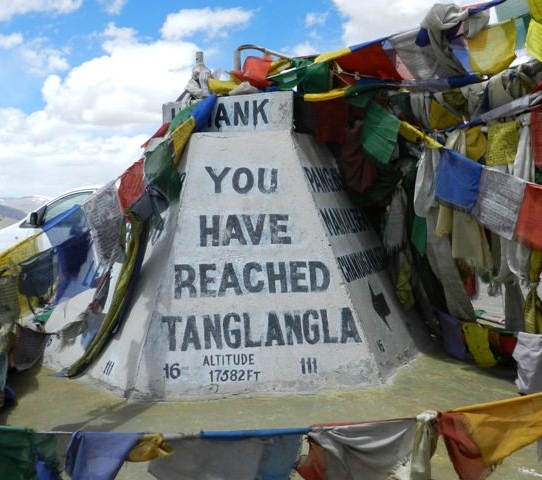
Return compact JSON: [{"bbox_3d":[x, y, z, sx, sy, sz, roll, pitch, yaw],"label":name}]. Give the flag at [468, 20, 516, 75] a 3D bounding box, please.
[{"bbox_3d":[1.177,-1.027,3.750,0.240,0.260,0.090,-1,6,20],"label":"flag"}]

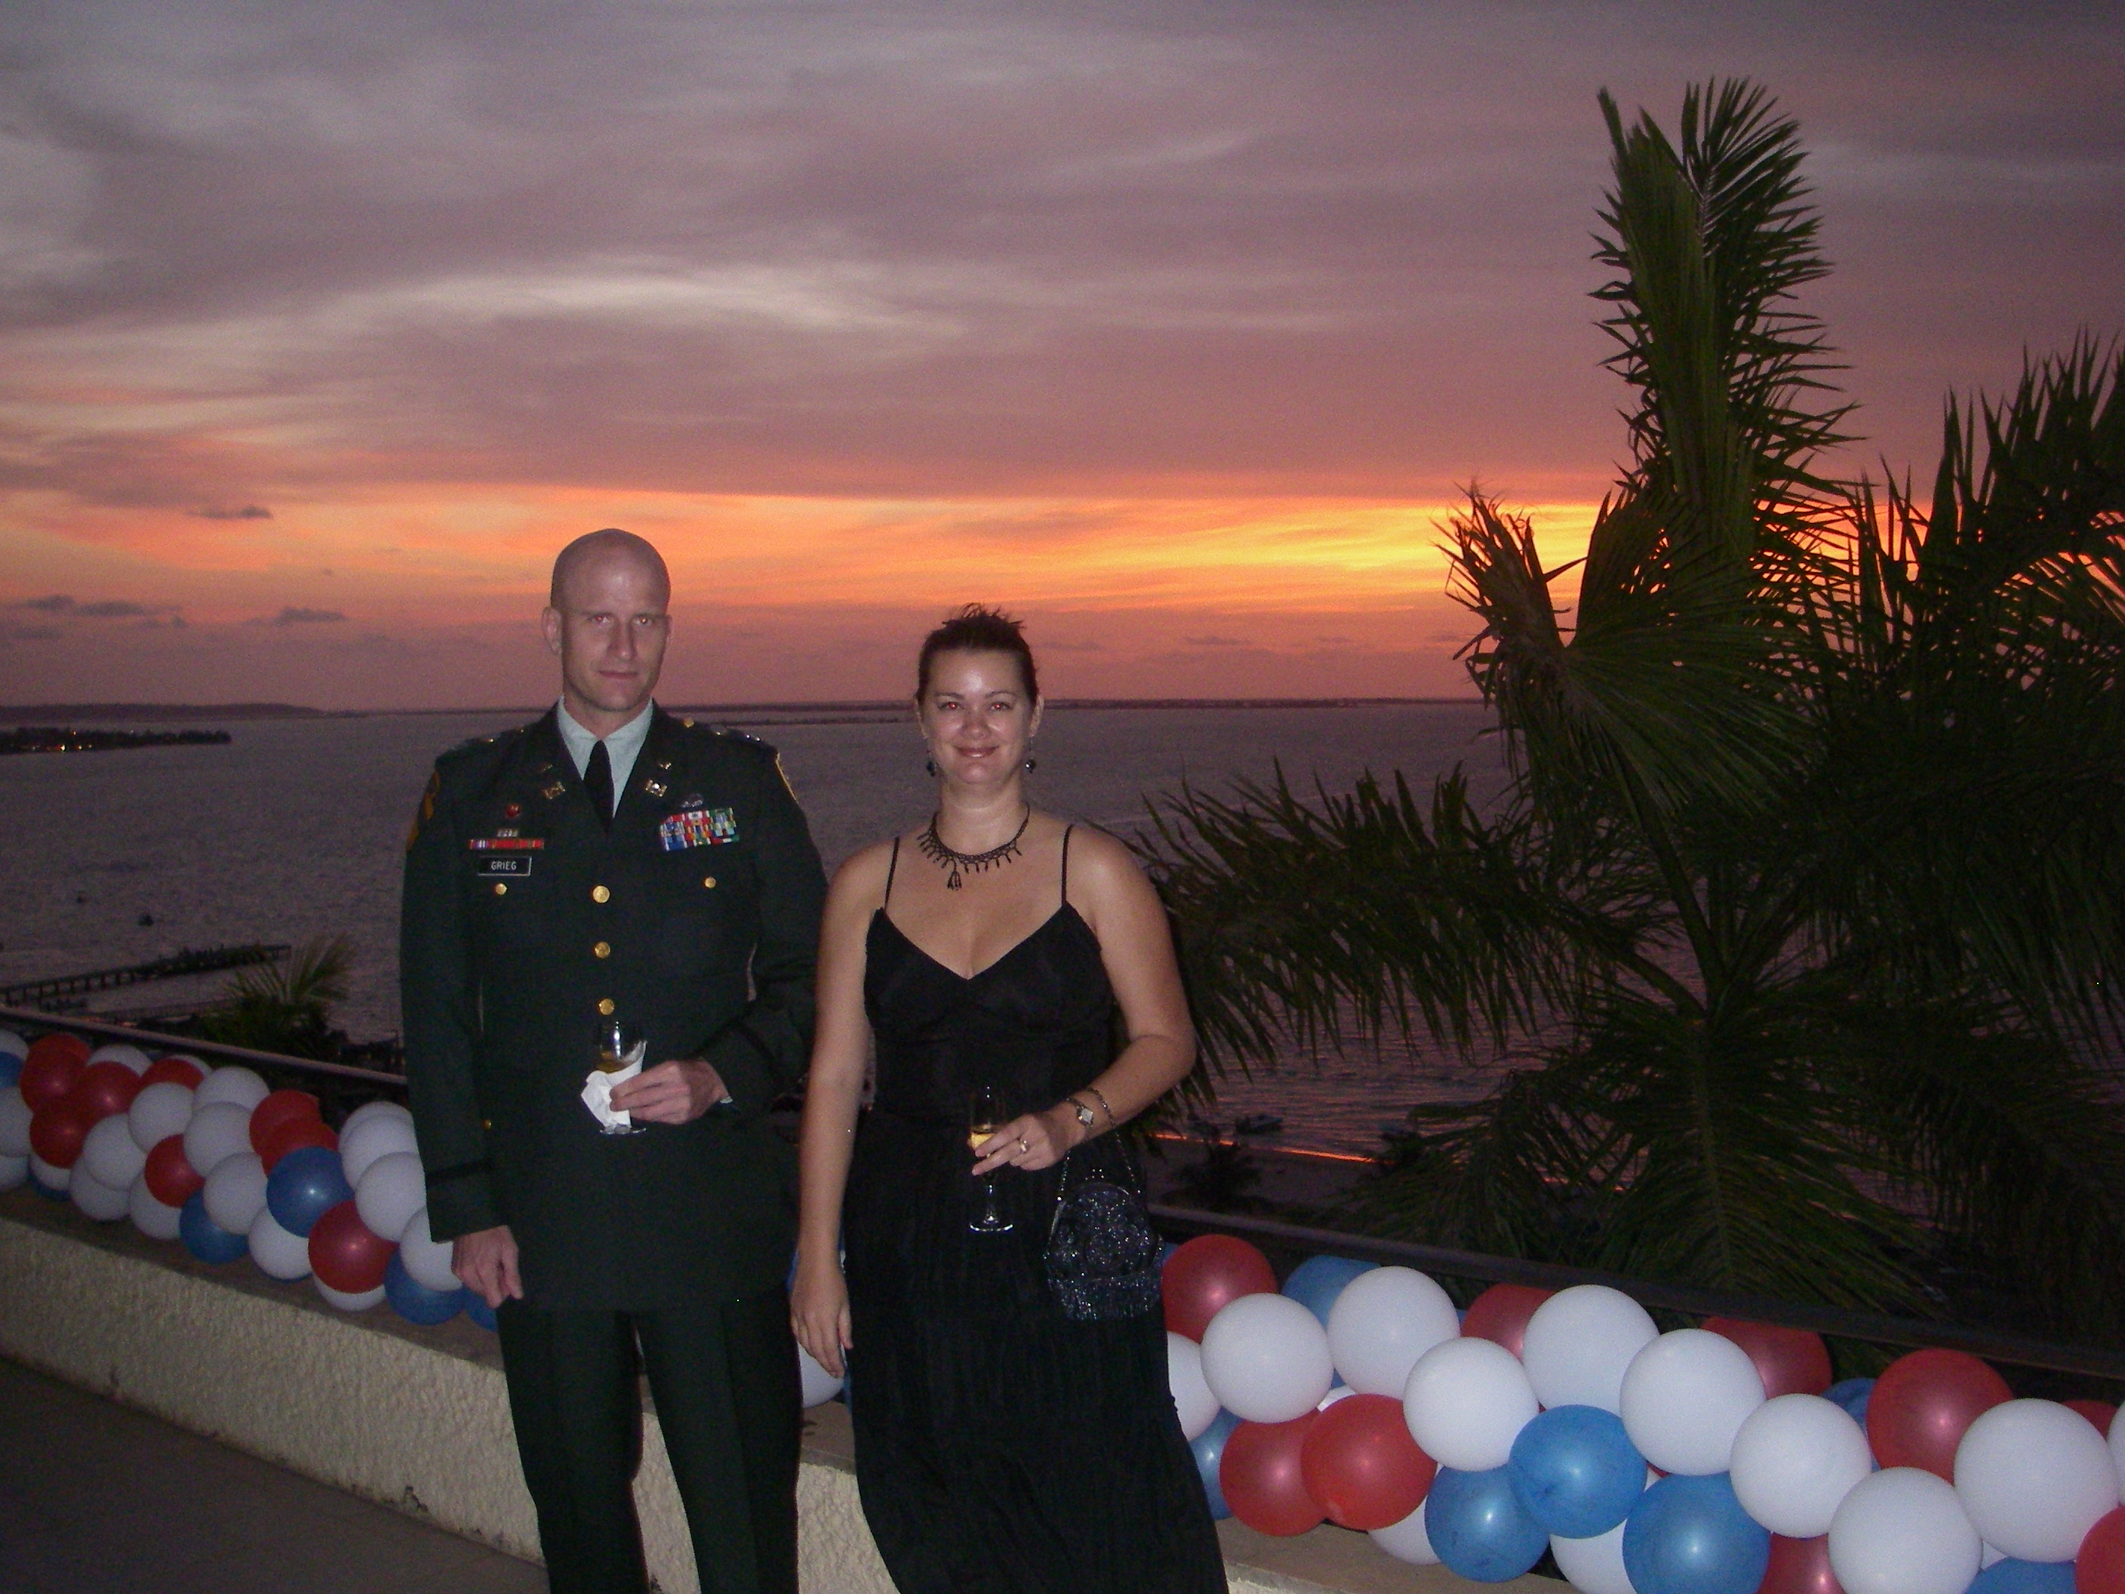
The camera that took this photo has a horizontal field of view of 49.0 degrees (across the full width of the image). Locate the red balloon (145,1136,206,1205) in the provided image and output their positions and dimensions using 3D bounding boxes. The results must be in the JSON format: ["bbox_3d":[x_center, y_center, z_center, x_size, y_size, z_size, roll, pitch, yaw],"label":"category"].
[{"bbox_3d":[-2.025,0.859,5.353,0.166,0.173,0.169,1,3,41],"label":"red balloon"}]

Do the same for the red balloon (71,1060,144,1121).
[{"bbox_3d":[-2.259,0.712,5.515,0.171,0.178,0.175,1,3,41],"label":"red balloon"}]

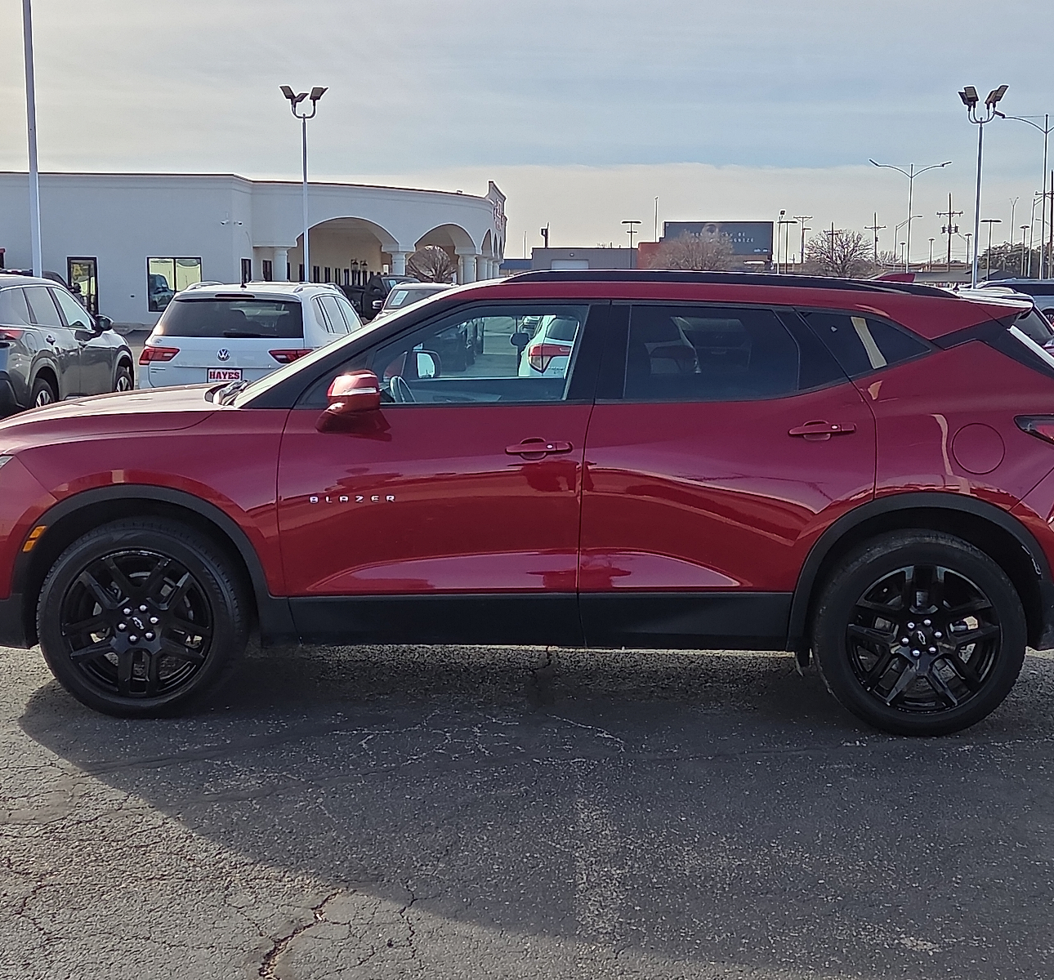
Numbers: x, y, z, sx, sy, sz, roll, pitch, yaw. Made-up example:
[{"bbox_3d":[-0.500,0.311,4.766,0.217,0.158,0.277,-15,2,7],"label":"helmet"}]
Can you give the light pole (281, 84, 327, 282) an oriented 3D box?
[{"bbox_3d":[-5.890,-7.344,42.405,1.046,6.798,1.162,0,7,0],"label":"light pole"}]

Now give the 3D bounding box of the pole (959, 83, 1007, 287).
[{"bbox_3d":[12.292,-7.522,43.391,1.120,6.888,1.244,0,7,0],"label":"pole"}]

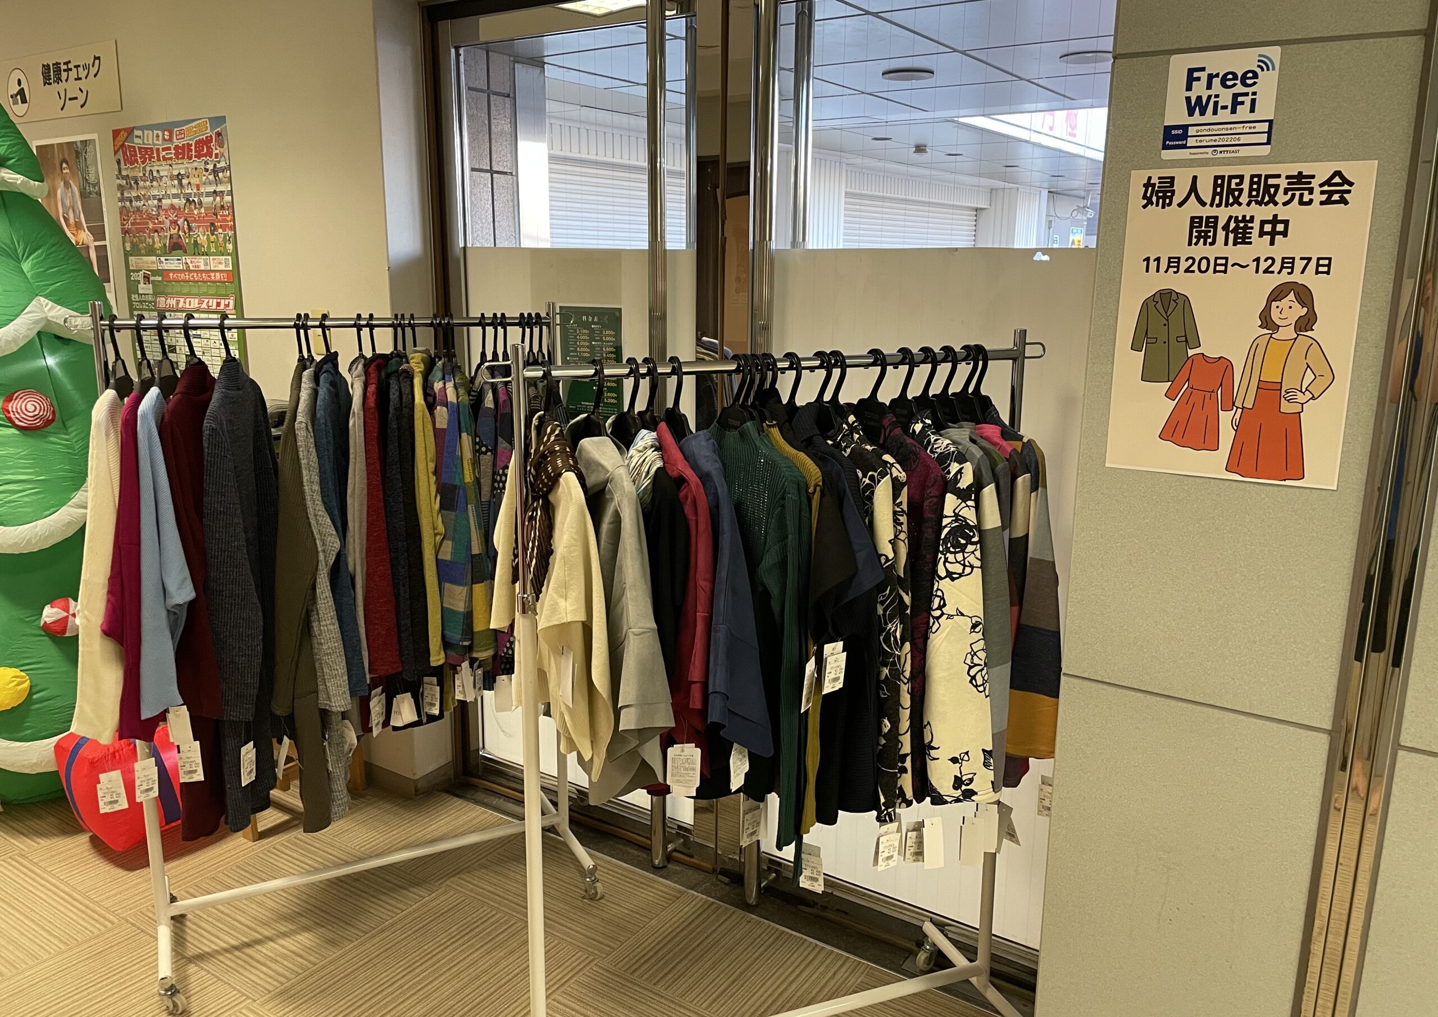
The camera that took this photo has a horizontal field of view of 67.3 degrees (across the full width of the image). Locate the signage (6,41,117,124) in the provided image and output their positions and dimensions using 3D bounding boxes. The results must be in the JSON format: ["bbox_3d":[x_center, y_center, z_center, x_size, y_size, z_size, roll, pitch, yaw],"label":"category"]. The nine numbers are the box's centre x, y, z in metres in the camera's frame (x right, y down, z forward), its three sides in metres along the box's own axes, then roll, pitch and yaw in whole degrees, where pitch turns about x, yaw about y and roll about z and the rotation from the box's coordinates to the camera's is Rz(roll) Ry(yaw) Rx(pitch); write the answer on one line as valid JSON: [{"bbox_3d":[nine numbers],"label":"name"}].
[{"bbox_3d":[-2.098,-1.338,3.418,0.765,0.200,0.012,9,15,33],"label":"signage"}]

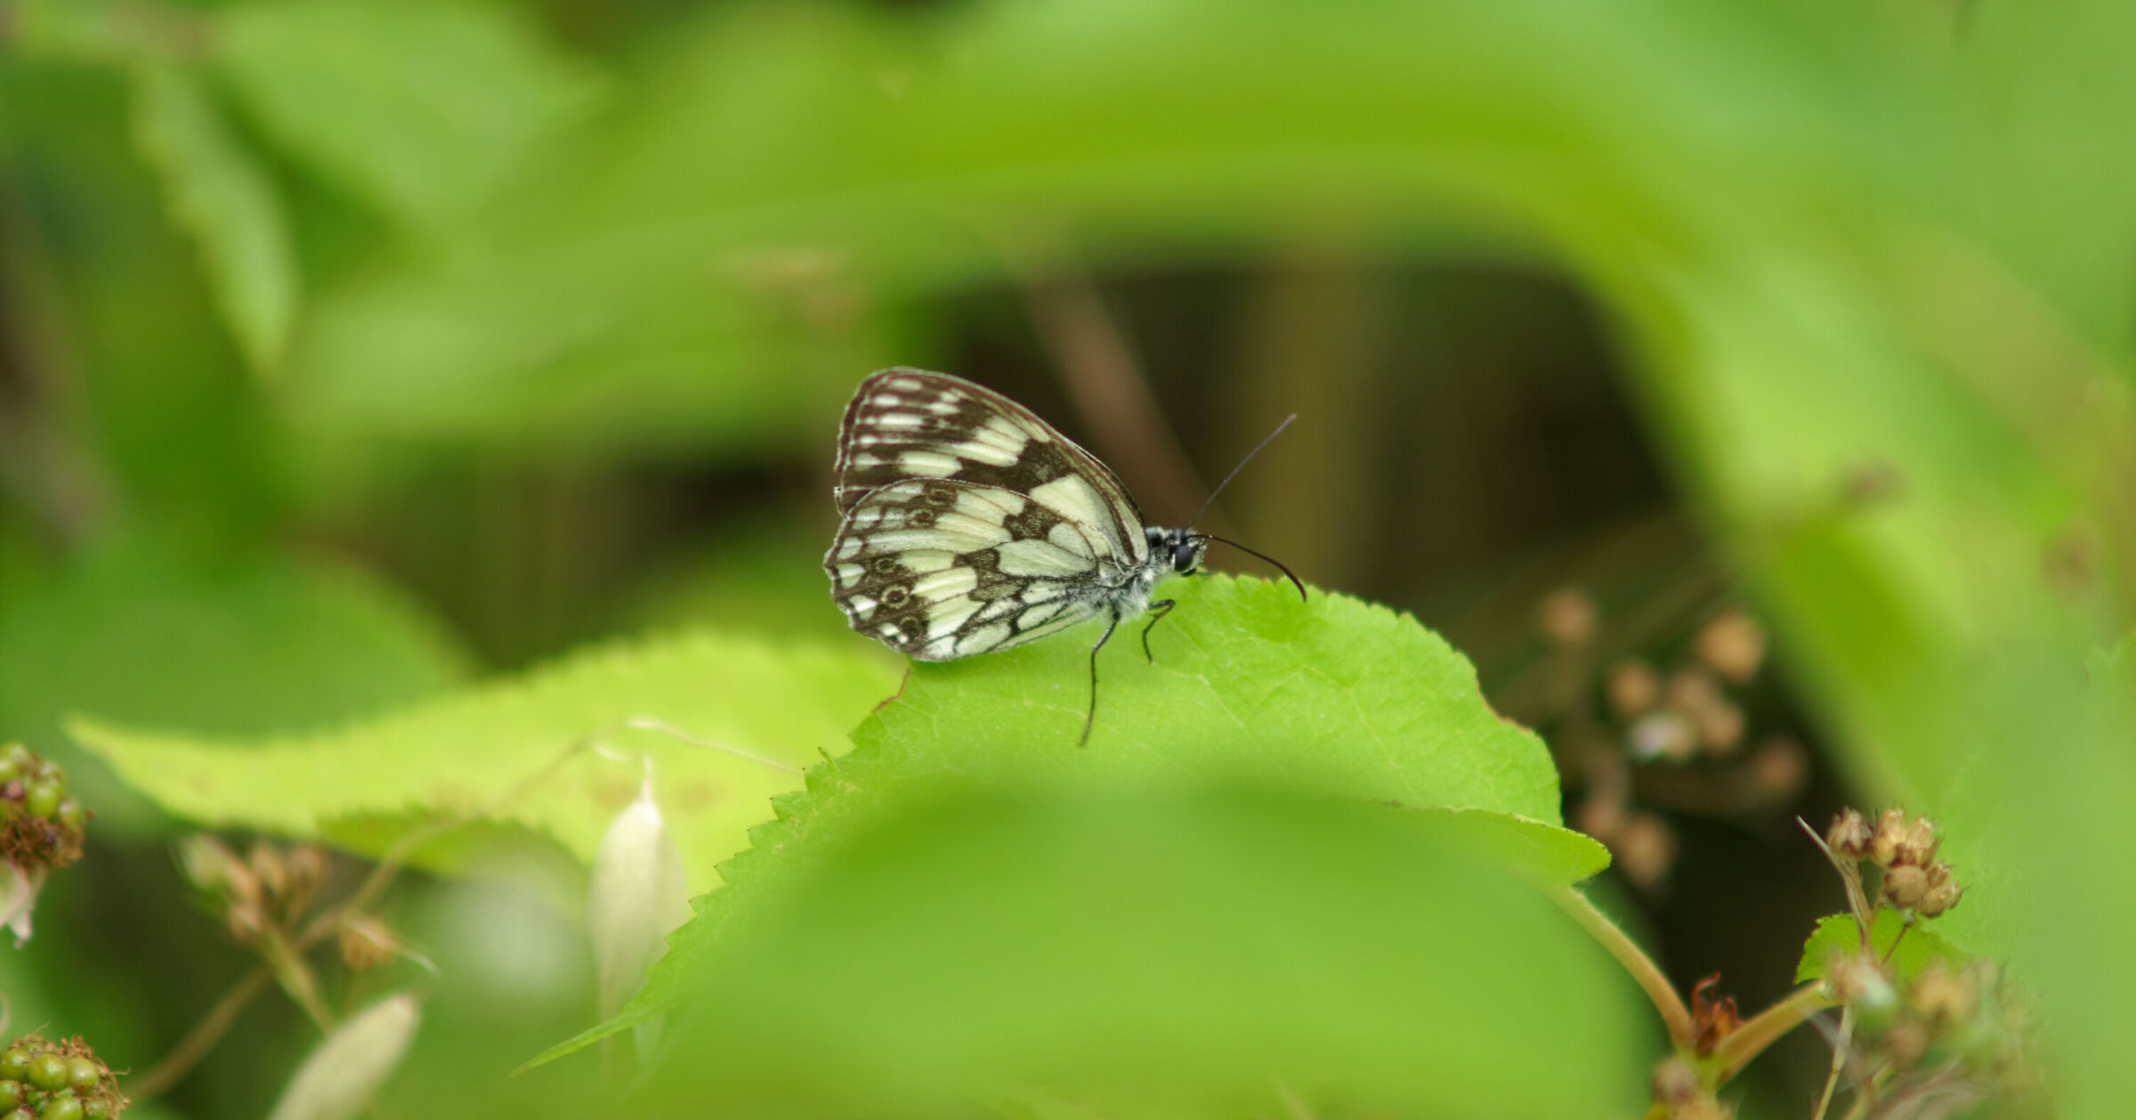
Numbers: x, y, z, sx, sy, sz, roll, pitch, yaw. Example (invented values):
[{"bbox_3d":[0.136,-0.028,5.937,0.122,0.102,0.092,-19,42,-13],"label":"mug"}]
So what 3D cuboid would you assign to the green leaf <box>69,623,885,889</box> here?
[{"bbox_3d":[-0.041,0.015,1.390,0.067,0.014,0.040,2,26,-1],"label":"green leaf"}]

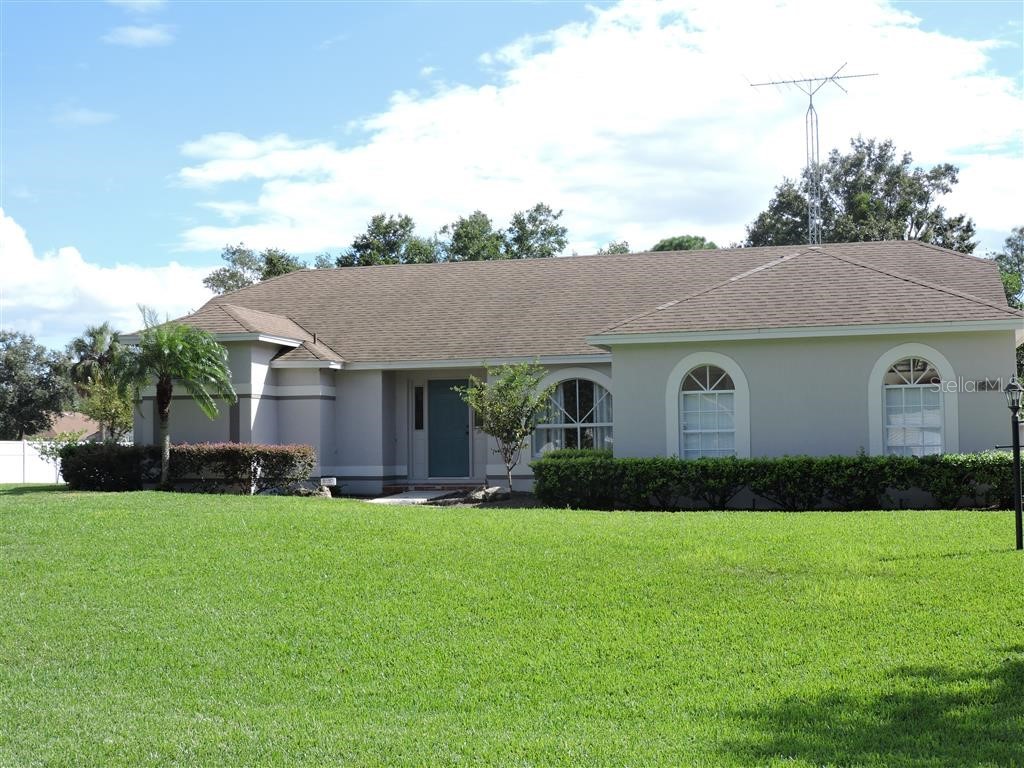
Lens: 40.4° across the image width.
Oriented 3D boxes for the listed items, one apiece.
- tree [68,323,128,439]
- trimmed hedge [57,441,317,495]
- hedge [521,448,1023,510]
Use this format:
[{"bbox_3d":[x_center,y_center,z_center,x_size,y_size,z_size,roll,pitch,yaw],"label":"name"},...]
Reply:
[{"bbox_3d":[-20.668,0.848,69.796,3.600,7.900,3.600,-2,-3,16],"label":"tree"},{"bbox_3d":[-6.176,1.611,26.420,4.907,0.970,0.950,-2,-3,16],"label":"trimmed hedge"},{"bbox_3d":[3.917,1.501,21.290,7.251,0.840,0.900,-2,-3,16],"label":"hedge"}]

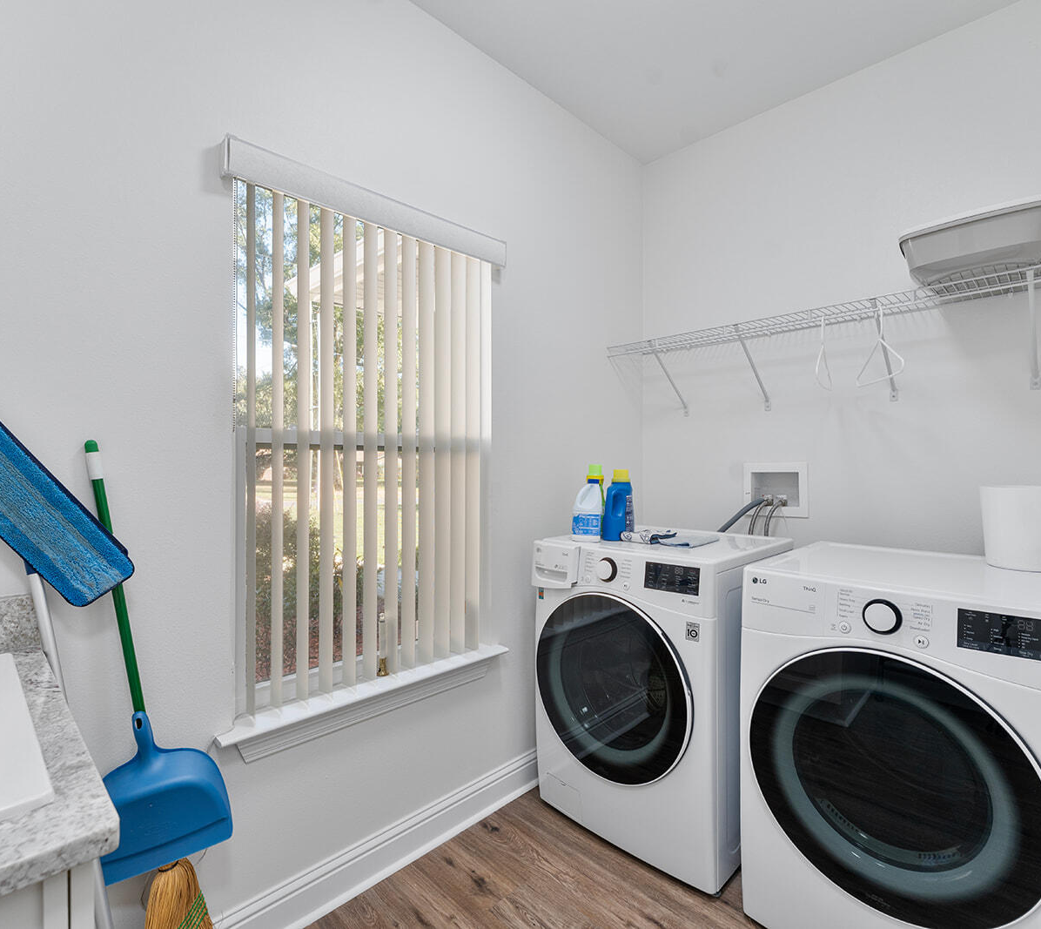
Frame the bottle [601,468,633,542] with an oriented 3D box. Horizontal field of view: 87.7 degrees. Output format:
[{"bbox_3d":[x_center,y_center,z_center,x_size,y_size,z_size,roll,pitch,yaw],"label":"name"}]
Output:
[{"bbox_3d":[0.379,0.156,2.120,0.130,0.270,0.085,0,0,-39],"label":"bottle"}]

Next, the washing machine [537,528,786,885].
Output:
[{"bbox_3d":[0.548,0.781,2.055,0.686,0.980,0.755,0,0,43],"label":"washing machine"}]

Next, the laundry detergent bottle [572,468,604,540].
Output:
[{"bbox_3d":[0.256,0.153,2.080,0.117,0.275,0.092,0,0,18],"label":"laundry detergent bottle"}]

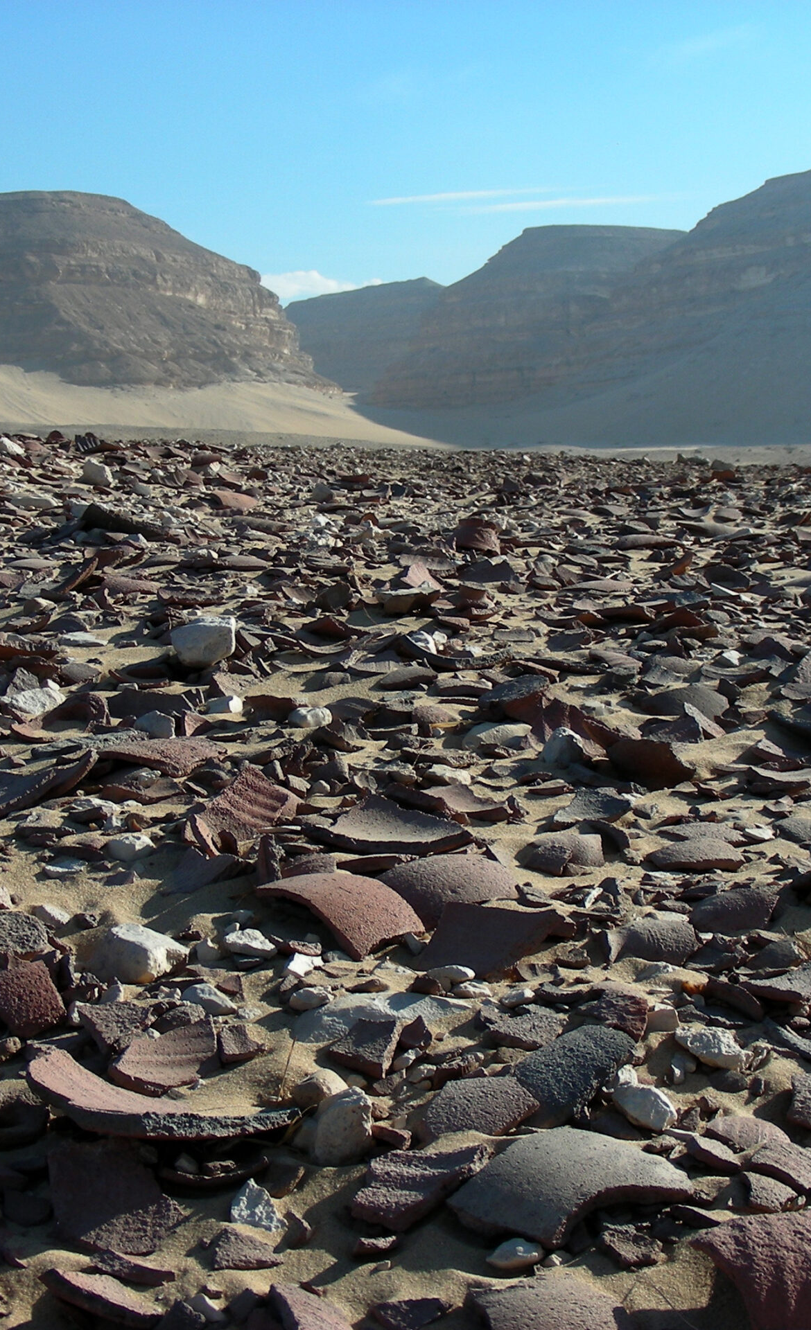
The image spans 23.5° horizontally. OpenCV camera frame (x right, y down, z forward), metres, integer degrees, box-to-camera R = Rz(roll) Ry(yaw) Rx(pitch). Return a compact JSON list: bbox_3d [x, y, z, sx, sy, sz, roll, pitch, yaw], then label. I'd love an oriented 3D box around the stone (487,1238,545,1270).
[{"bbox_3d":[0.068,0.362,1.195,0.036,0.018,0.027,0,6,0],"label":"stone"}]

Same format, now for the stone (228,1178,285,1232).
[{"bbox_3d":[-0.104,0.379,1.365,0.037,0.034,0.026,2,7,15],"label":"stone"}]

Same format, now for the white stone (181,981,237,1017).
[{"bbox_3d":[-0.164,0.279,1.625,0.044,0.024,0.031,-2,7,-20],"label":"white stone"}]

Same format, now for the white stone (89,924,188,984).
[{"bbox_3d":[-0.274,0.296,1.998,0.097,0.053,0.066,3,7,25],"label":"white stone"}]

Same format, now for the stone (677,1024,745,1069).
[{"bbox_3d":[0.233,0.292,1.490,0.051,0.028,0.036,-3,7,-25],"label":"stone"}]

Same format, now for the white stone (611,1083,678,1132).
[{"bbox_3d":[0.193,0.356,1.569,0.052,0.032,0.034,3,7,25],"label":"white stone"}]

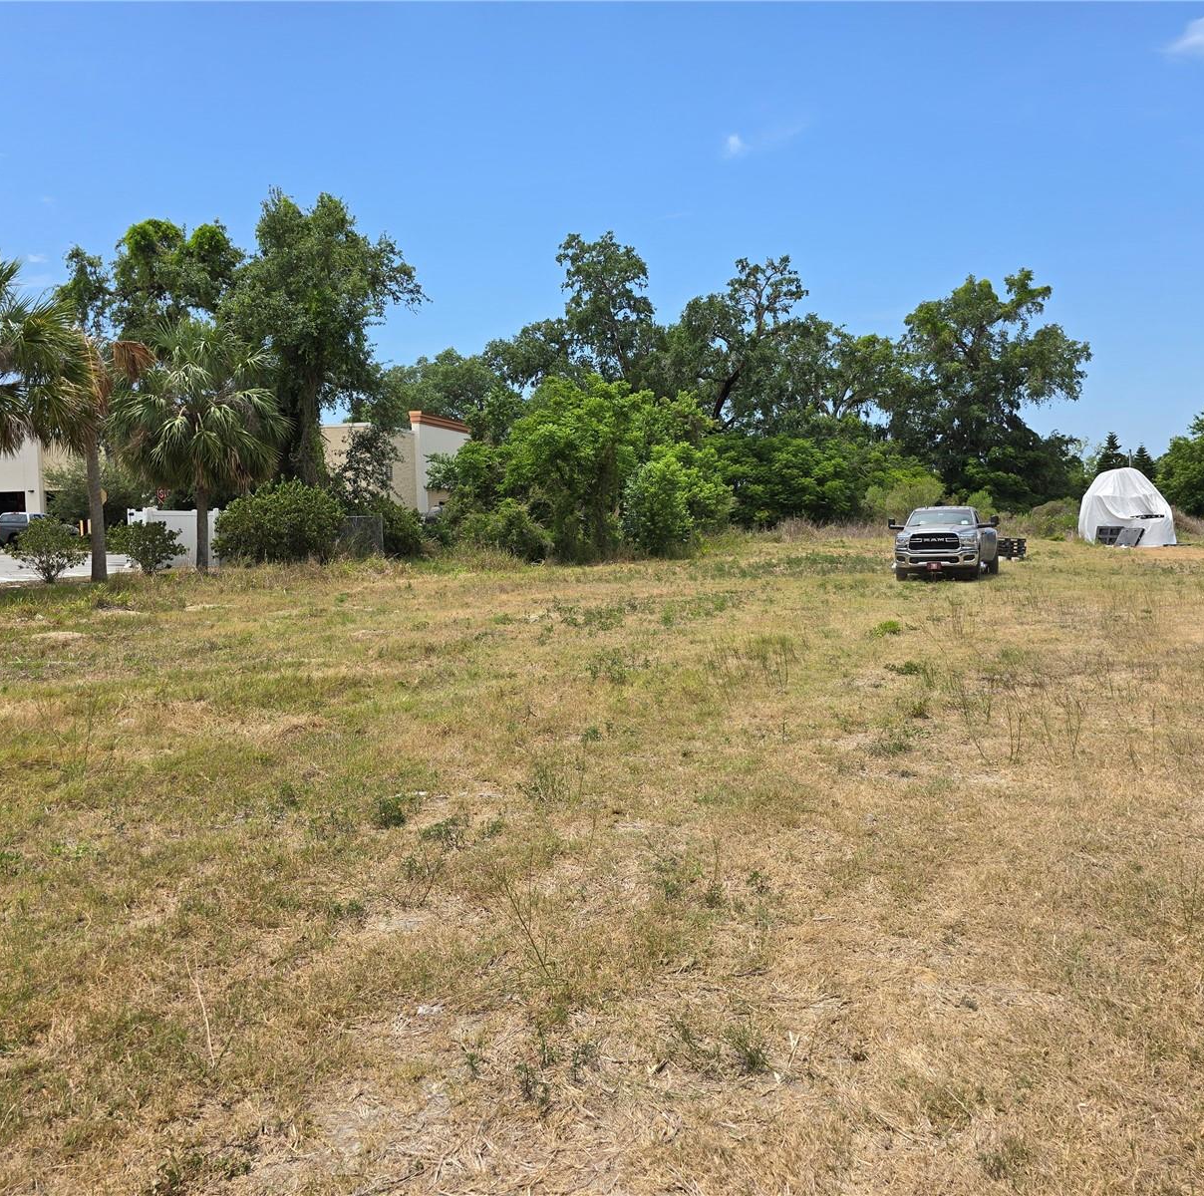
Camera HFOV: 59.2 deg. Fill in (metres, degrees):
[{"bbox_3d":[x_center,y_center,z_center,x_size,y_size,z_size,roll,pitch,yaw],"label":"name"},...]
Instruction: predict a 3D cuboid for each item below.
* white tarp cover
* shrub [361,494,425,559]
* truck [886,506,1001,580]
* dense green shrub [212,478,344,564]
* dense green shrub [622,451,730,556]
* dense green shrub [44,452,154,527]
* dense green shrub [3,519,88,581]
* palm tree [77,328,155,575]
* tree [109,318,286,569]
[{"bbox_3d":[26.266,-4.534,53.000,4.400,3.960,4.200,2,5,26],"label":"white tarp cover"},{"bbox_3d":[-8.370,-2.848,42.500,2.600,2.550,2.400,-1,4,-11],"label":"shrub"},{"bbox_3d":[9.420,-1.541,29.000,2.500,1.980,6.500,1,4,23],"label":"truck"},{"bbox_3d":[-10.852,-2.546,35.500,4.200,2.880,3.600,-2,4,-17],"label":"dense green shrub"},{"bbox_3d":[3.008,-3.792,43.000,4.200,4.300,3.900,0,4,4],"label":"dense green shrub"},{"bbox_3d":[-27.517,-5.524,58.000,5.300,4.840,4.800,-2,5,-25],"label":"dense green shrub"},{"bbox_3d":[-13.650,-1.154,26.000,1.800,1.570,1.750,-3,5,-28],"label":"dense green shrub"},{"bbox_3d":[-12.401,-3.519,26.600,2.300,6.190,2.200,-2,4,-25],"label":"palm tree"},{"bbox_3d":[-12.324,-4.681,32.300,5.000,7.690,4.800,-2,4,-21],"label":"tree"}]

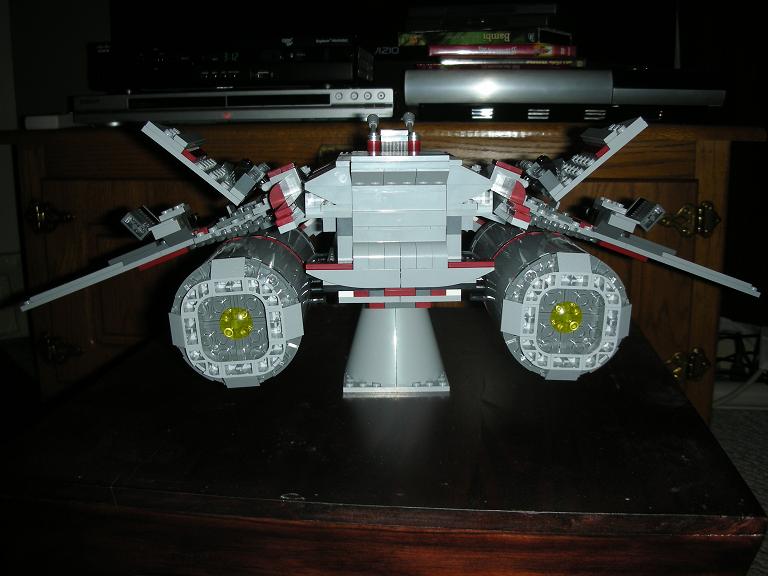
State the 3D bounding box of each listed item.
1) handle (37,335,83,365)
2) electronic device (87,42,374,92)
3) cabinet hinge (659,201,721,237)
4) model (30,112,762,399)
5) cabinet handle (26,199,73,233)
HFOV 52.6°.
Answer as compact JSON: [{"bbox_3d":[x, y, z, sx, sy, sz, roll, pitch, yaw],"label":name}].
[{"bbox_3d":[-0.424,0.082,1.010,0.064,0.041,0.013,1,13,6],"label":"handle"},{"bbox_3d":[-0.204,-0.342,1.203,0.380,0.070,0.320,1,13,8],"label":"electronic device"},{"bbox_3d":[0.350,-0.077,0.884,0.069,0.044,0.013,1,13,6],"label":"cabinet hinge"},{"bbox_3d":[0.002,-0.035,0.535,0.405,0.165,0.350,-1,13,-3],"label":"model"},{"bbox_3d":[-0.420,-0.088,0.970,0.064,0.040,0.013,1,13,6],"label":"cabinet handle"}]

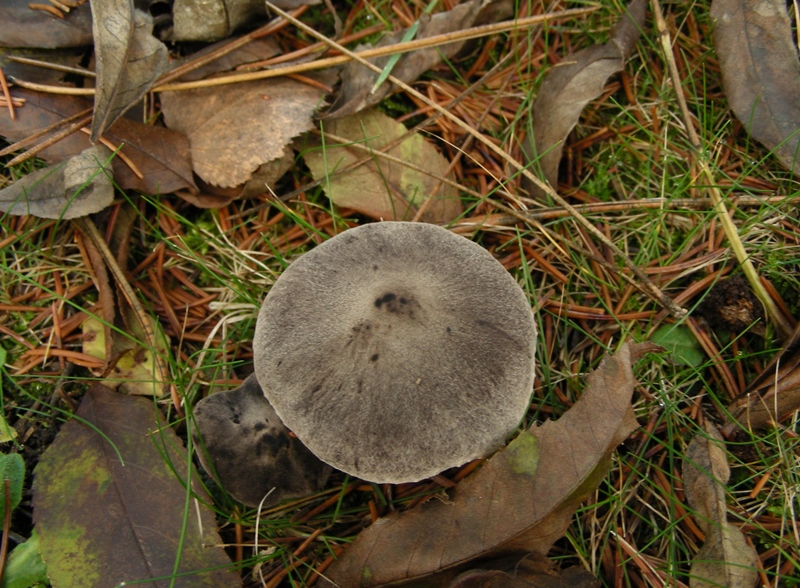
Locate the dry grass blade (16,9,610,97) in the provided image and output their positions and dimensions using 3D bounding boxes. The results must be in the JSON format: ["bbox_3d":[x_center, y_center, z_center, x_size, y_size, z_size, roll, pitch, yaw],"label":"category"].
[{"bbox_3d":[-0.031,-0.082,0.330,0.208,0.009,0.015,-8,62,-4],"label":"dry grass blade"}]

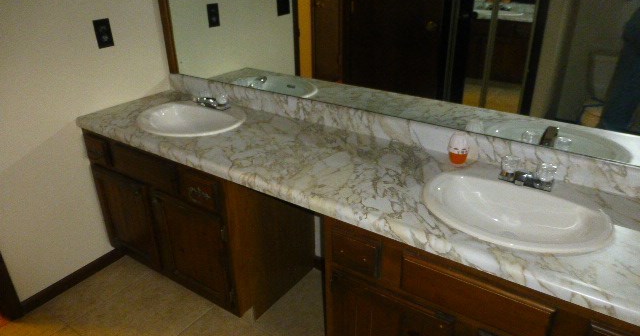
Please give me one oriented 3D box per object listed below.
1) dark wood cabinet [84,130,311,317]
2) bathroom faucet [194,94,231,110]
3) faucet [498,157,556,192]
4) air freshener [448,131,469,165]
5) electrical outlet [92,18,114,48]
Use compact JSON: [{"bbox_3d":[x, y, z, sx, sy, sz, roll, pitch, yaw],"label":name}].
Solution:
[{"bbox_3d":[-0.556,0.166,2.146,0.903,0.746,0.550,16,31,31],"label":"dark wood cabinet"},{"bbox_3d":[-0.527,-0.304,2.042,0.157,0.080,0.150,16,31,31],"label":"bathroom faucet"},{"bbox_3d":[0.614,0.030,1.331,0.157,0.083,0.155,16,31,31],"label":"faucet"},{"bbox_3d":[0.469,-0.066,1.499,0.068,0.111,0.066,7,27,15],"label":"air freshener"},{"bbox_3d":[-0.967,-0.604,1.994,0.009,0.119,0.073,16,31,31],"label":"electrical outlet"}]

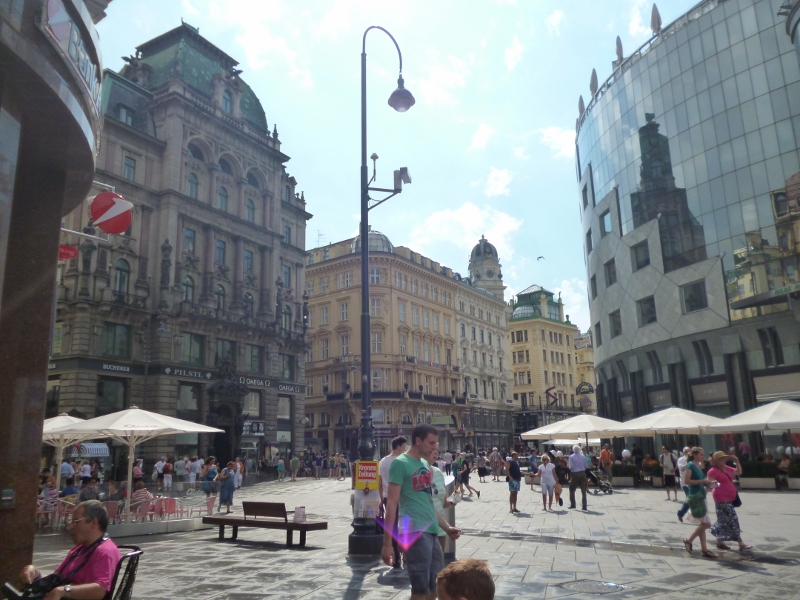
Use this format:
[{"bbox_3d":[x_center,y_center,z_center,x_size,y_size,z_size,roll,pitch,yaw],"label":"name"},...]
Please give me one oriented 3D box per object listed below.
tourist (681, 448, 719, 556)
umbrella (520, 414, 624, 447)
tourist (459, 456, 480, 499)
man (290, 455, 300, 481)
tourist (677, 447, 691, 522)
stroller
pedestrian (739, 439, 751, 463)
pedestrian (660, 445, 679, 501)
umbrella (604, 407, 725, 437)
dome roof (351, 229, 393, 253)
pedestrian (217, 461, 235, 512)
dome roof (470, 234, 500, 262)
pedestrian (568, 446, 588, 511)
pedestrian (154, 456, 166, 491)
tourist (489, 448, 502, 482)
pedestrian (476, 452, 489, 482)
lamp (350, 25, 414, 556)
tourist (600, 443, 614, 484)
[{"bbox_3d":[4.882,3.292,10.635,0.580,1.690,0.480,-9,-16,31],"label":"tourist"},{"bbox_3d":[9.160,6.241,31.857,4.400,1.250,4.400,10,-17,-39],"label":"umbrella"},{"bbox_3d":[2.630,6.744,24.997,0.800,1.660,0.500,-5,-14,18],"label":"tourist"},{"bbox_3d":[-7.078,11.385,43.896,0.550,1.721,0.360,0,-13,-6],"label":"man"},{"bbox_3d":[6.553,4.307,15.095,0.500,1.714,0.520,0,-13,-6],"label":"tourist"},{"bbox_3d":[7.584,6.904,24.814,0.950,1.006,0.520,1,-13,-9],"label":"stroller"},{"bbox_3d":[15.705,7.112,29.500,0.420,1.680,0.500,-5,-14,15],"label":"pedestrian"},{"bbox_3d":[9.096,5.855,21.917,0.550,1.740,0.400,-9,-16,31],"label":"pedestrian"},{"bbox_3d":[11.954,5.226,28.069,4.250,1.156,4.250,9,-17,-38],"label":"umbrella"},{"bbox_3d":[-3.442,-7.135,81.000,5.400,3.400,5.400,-1,-13,-2],"label":"dome roof"},{"bbox_3d":[-5.464,5.934,20.653,0.450,1.600,0.480,-7,-15,24],"label":"pedestrian"},{"bbox_3d":[14.174,-8.732,109.564,4.600,4.962,4.600,-1,-13,0],"label":"dome roof"},{"bbox_3d":[5.233,5.225,19.077,0.550,1.800,0.360,-3,-13,7],"label":"pedestrian"},{"bbox_3d":[-12.921,9.446,35.200,0.550,1.761,0.400,7,-16,-32],"label":"pedestrian"},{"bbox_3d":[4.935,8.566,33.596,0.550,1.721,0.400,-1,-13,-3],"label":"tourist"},{"bbox_3d":[4.530,9.231,35.714,0.500,1.600,0.380,-5,-14,16],"label":"pedestrian"},{"bbox_3d":[-0.298,-0.708,12.694,1.550,10.560,0.680,10,-17,-39],"label":"lamp"},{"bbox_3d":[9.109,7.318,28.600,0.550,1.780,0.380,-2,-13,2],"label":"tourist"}]

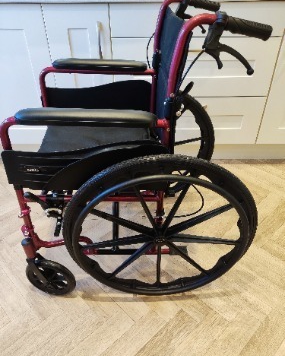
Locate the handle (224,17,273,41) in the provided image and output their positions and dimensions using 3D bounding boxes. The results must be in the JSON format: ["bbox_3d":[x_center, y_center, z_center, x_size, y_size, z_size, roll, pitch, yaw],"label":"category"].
[{"bbox_3d":[0.225,-0.313,0.599,0.100,0.033,0.033,7,36,-9],"label":"handle"}]

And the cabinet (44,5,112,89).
[{"bbox_3d":[-0.291,-0.652,1.712,0.302,0.735,0.570,0,37,1],"label":"cabinet"}]

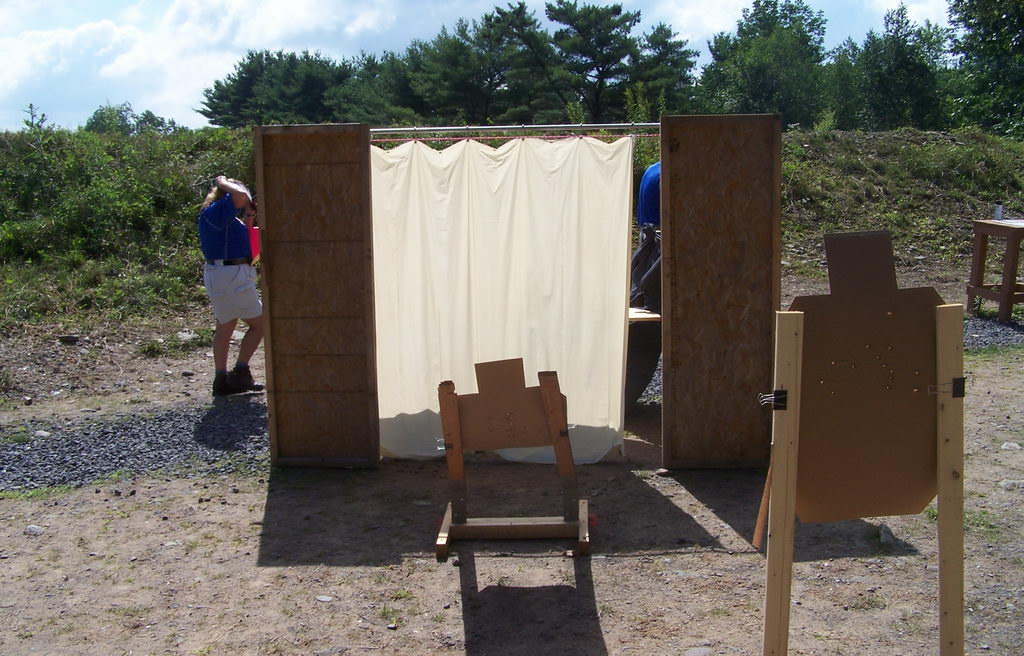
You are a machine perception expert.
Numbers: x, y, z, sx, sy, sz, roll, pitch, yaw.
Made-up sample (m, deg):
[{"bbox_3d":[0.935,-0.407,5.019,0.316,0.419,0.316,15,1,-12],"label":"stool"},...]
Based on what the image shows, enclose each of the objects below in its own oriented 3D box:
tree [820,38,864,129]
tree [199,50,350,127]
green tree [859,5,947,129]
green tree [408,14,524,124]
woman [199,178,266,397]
[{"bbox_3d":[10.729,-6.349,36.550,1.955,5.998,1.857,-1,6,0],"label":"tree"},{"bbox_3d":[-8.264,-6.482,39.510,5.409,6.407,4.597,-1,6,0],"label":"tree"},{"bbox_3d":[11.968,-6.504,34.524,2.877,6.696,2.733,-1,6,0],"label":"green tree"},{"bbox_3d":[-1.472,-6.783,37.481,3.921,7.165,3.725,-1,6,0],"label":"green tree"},{"bbox_3d":[-2.143,-0.317,8.612,0.520,1.640,0.500,-2,6,-12],"label":"woman"}]

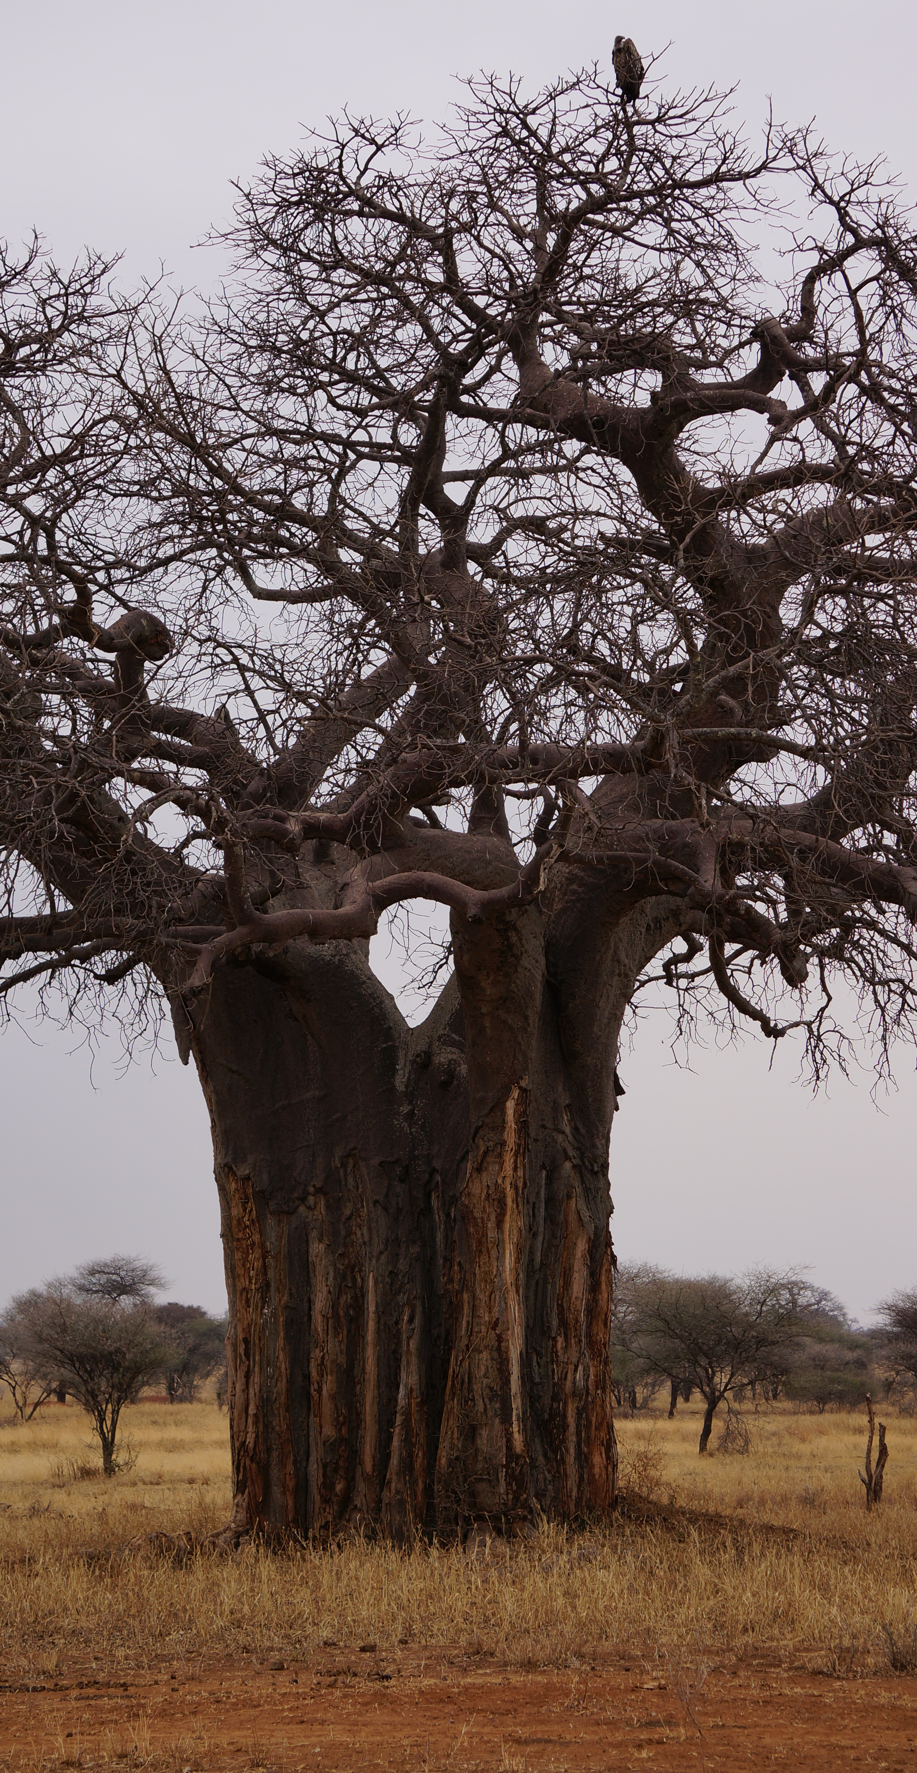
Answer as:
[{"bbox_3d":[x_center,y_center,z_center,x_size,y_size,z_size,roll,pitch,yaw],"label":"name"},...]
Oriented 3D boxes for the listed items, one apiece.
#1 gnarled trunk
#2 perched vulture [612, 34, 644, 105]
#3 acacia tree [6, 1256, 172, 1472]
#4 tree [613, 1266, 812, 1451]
[{"bbox_3d":[-0.644,3.886,46.300,4.900,7.000,4.500,0,-6,0],"label":"gnarled trunk"},{"bbox_3d":[1.962,-9.441,46.652,0.360,0.760,0.300,4,-7,-30],"label":"perched vulture"},{"bbox_3d":[-6.189,8.009,67.528,2.800,3.680,2.720,0,-6,0],"label":"acacia tree"},{"bbox_3d":[5.082,9.431,80.450,4.000,3.820,3.880,0,-6,0],"label":"tree"}]

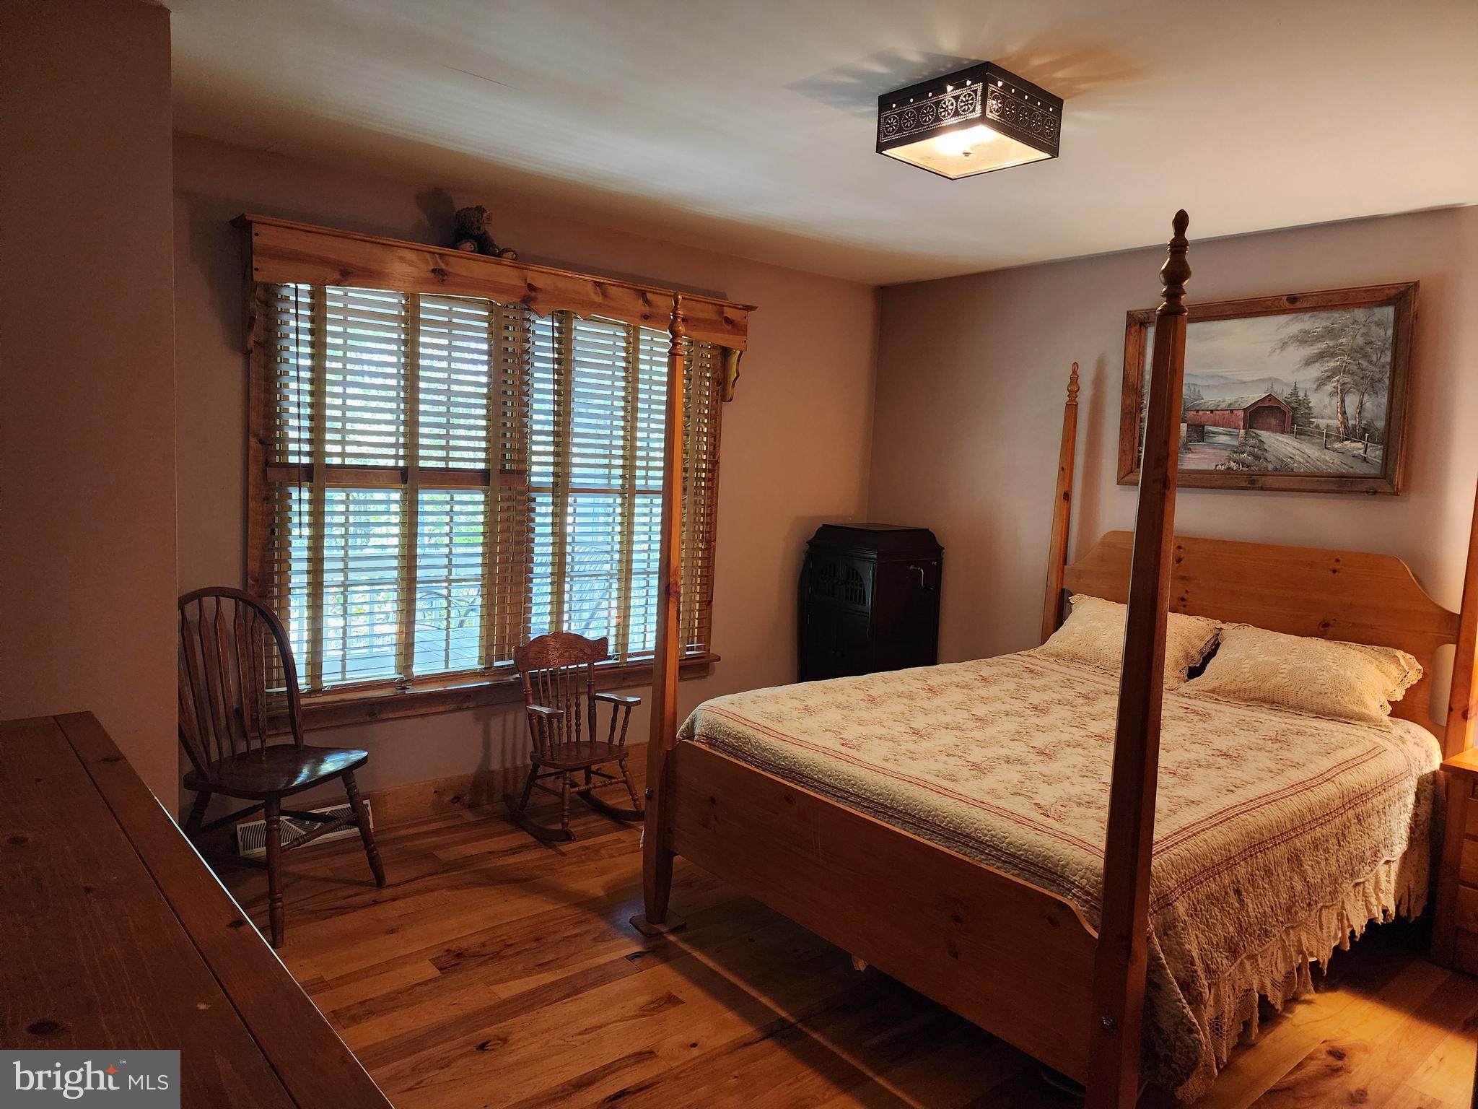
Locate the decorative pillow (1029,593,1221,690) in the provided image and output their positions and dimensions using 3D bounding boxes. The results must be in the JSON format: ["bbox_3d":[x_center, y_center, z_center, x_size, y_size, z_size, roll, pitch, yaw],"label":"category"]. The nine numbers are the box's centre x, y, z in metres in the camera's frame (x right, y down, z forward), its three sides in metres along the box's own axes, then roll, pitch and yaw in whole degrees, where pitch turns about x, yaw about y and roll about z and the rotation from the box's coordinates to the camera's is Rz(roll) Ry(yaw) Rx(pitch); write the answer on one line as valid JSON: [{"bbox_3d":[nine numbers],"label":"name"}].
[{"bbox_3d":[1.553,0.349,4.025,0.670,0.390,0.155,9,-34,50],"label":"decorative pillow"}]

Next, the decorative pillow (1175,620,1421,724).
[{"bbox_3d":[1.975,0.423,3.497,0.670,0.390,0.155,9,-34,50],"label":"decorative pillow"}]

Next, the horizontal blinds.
[{"bbox_3d":[-0.879,-0.271,4.008,2.000,1.493,0.060,-2,7,-40],"label":"horizontal blinds"}]

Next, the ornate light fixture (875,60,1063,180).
[{"bbox_3d":[0.608,-1.122,2.572,0.335,0.136,0.335,-2,7,-40],"label":"ornate light fixture"}]

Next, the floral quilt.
[{"bbox_3d":[1.061,0.794,3.189,2.040,0.540,1.610,-2,7,-40],"label":"floral quilt"}]

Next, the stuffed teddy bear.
[{"bbox_3d":[-0.965,-1.212,3.751,0.170,0.196,0.200,8,8,44],"label":"stuffed teddy bear"}]

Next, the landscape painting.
[{"bbox_3d":[1.982,-0.615,3.789,0.045,0.727,1.051,-6,9,-39],"label":"landscape painting"}]

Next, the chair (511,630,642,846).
[{"bbox_3d":[-0.628,0.714,3.948,0.445,0.735,0.455,-2,7,-42],"label":"chair"}]

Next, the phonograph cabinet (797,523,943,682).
[{"bbox_3d":[0.662,0.452,4.990,0.505,1.178,0.460,-2,7,-40],"label":"phonograph cabinet"}]

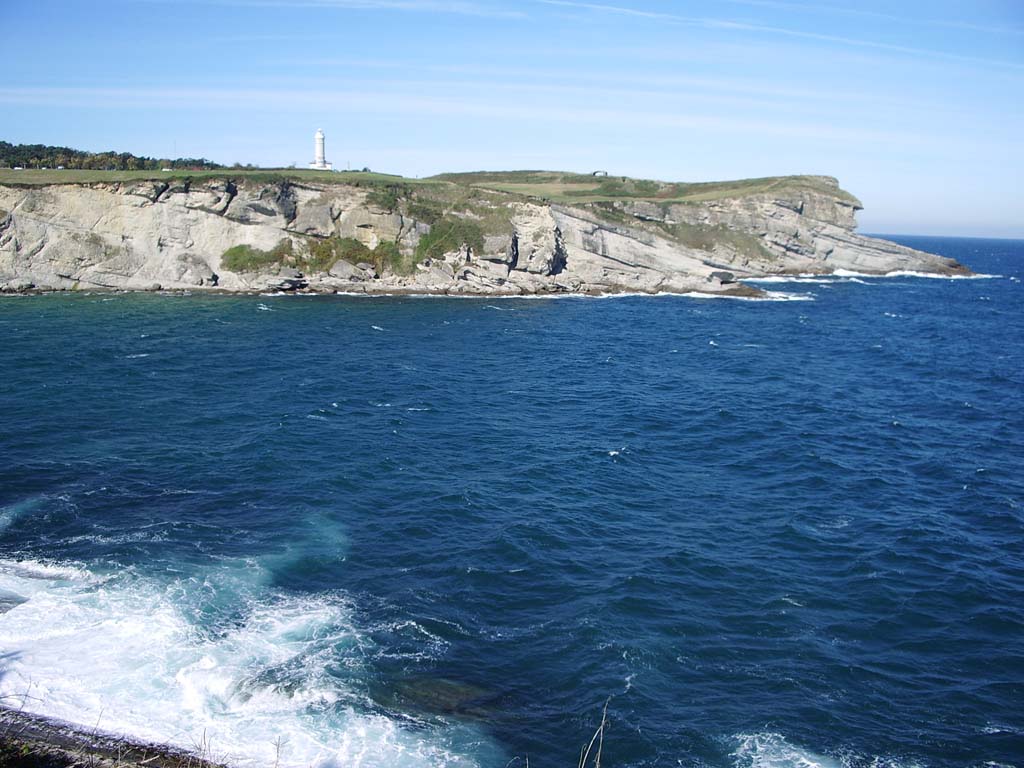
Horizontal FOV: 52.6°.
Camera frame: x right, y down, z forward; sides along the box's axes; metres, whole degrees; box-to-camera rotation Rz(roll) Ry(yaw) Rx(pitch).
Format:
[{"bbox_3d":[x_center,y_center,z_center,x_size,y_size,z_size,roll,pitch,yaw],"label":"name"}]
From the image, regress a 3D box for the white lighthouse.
[{"bbox_3d":[-139.195,-170.722,754.003,16.000,30.200,16.000,0,9,-10],"label":"white lighthouse"}]

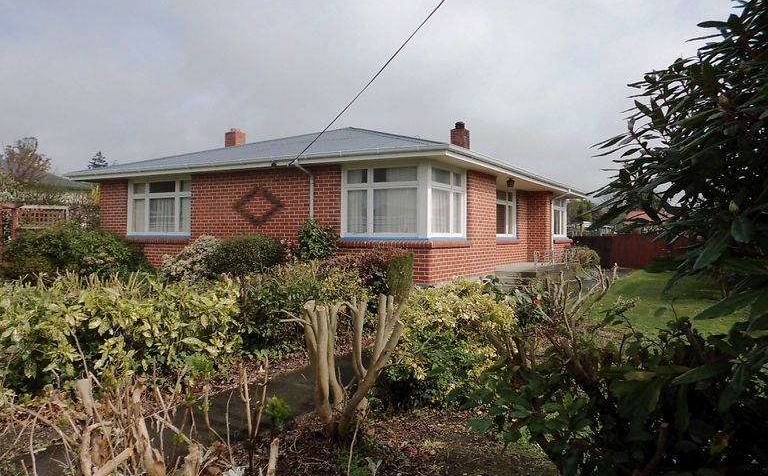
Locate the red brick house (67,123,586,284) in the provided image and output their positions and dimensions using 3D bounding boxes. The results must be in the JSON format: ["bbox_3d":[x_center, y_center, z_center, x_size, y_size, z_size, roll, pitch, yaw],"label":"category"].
[{"bbox_3d":[-0.491,-1.236,18.005,11.143,4.664,13.395,1,1,29],"label":"red brick house"}]

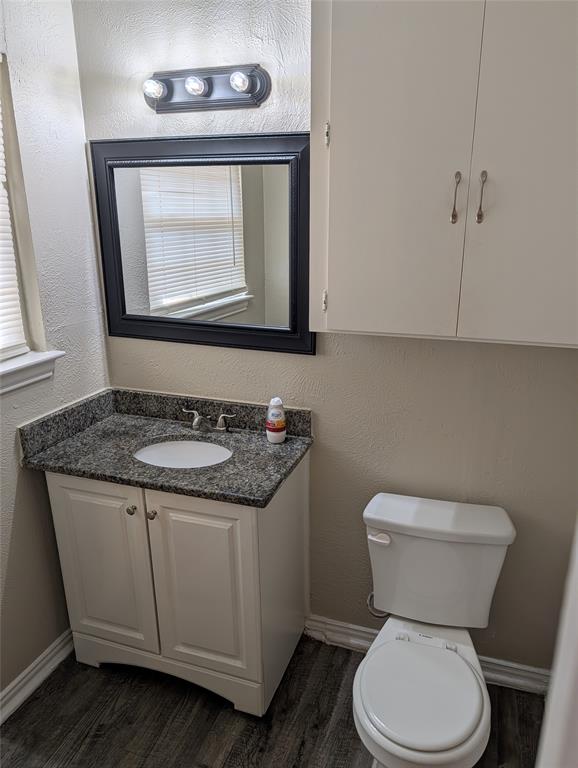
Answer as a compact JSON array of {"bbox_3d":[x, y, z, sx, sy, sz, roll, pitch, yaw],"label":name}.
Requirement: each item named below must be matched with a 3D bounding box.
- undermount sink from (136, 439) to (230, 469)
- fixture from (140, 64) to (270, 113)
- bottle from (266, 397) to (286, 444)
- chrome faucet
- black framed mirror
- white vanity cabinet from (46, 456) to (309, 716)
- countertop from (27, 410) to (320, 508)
[{"bbox_3d":[-0.375,0.325,1.887,0.392,0.149,0.322,5,17,18],"label":"undermount sink"},{"bbox_3d":[-0.283,-0.946,1.699,0.456,0.117,0.126,5,17,18],"label":"fixture"},{"bbox_3d":[-0.045,0.129,1.907,0.075,0.168,0.059,1,16,5],"label":"bottle"},{"bbox_3d":[-0.313,0.145,1.997,0.237,0.087,0.126,5,17,18],"label":"chrome faucet"},{"bbox_3d":[-0.308,-0.486,1.894,0.852,0.709,0.030,5,17,18],"label":"black framed mirror"},{"bbox_3d":[-0.394,0.652,2.027,0.780,0.839,0.443,5,17,18],"label":"white vanity cabinet"},{"bbox_3d":[-0.406,0.239,1.887,0.874,0.033,0.486,5,17,18],"label":"countertop"}]

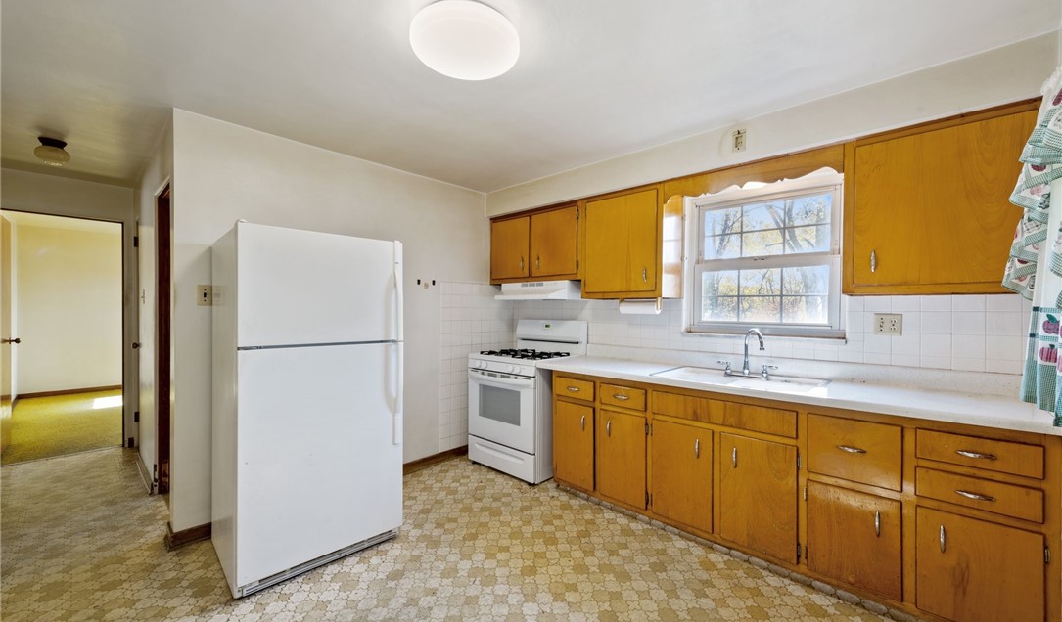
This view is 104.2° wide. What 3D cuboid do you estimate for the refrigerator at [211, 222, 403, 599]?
[{"bbox_3d":[-1.254,0.456,2.327,0.766,1.690,0.792,0,0,-44],"label":"refrigerator"}]

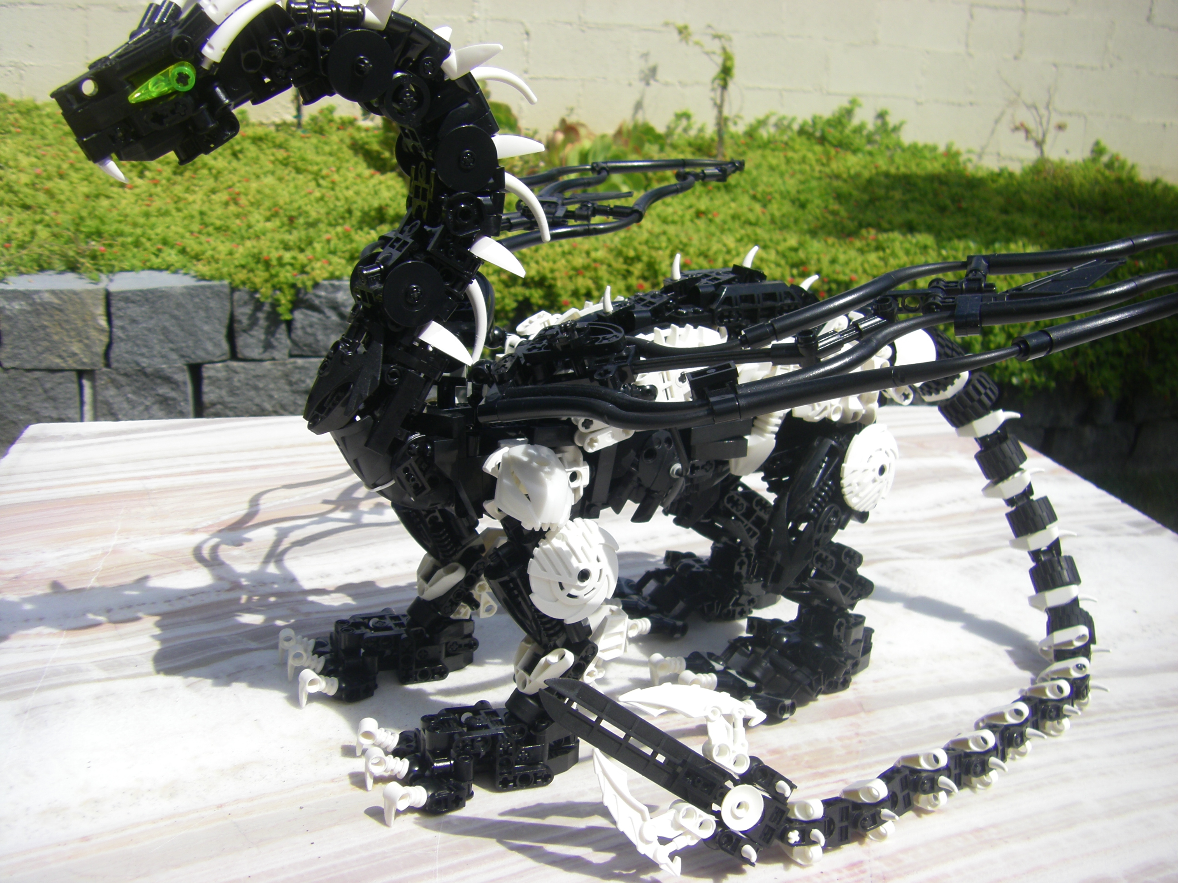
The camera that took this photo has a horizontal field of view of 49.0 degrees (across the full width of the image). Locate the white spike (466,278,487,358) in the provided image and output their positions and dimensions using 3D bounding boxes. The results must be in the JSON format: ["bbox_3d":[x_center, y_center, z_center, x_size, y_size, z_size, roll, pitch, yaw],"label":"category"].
[{"bbox_3d":[-0.043,-0.045,0.490,0.008,0.031,0.004,-5,3,-21],"label":"white spike"}]

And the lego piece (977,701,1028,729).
[{"bbox_3d":[0.169,0.113,0.528,0.021,0.008,0.007,-28,-15,35],"label":"lego piece"}]

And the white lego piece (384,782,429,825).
[{"bbox_3d":[-0.067,0.131,0.470,0.017,0.018,0.009,-10,20,-33],"label":"white lego piece"}]

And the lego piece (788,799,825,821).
[{"bbox_3d":[0.074,0.130,0.458,0.007,0.008,0.021,9,-15,-35],"label":"lego piece"}]

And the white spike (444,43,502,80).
[{"bbox_3d":[-0.042,-0.141,0.474,0.024,0.010,0.008,-32,35,-31],"label":"white spike"}]

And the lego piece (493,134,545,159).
[{"bbox_3d":[-0.028,-0.112,0.487,0.025,0.009,0.008,-16,22,-24],"label":"lego piece"}]

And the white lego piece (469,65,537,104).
[{"bbox_3d":[-0.032,-0.134,0.480,0.032,0.008,0.004,17,-1,-23],"label":"white lego piece"}]

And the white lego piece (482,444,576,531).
[{"bbox_3d":[-0.021,0.016,0.463,0.027,0.029,0.022,-7,19,-27],"label":"white lego piece"}]

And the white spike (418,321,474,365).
[{"bbox_3d":[-0.052,-0.037,0.491,0.022,0.009,0.008,38,-5,-15],"label":"white spike"}]

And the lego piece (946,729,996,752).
[{"bbox_3d":[0.150,0.119,0.509,0.007,0.008,0.021,0,-20,-41],"label":"lego piece"}]

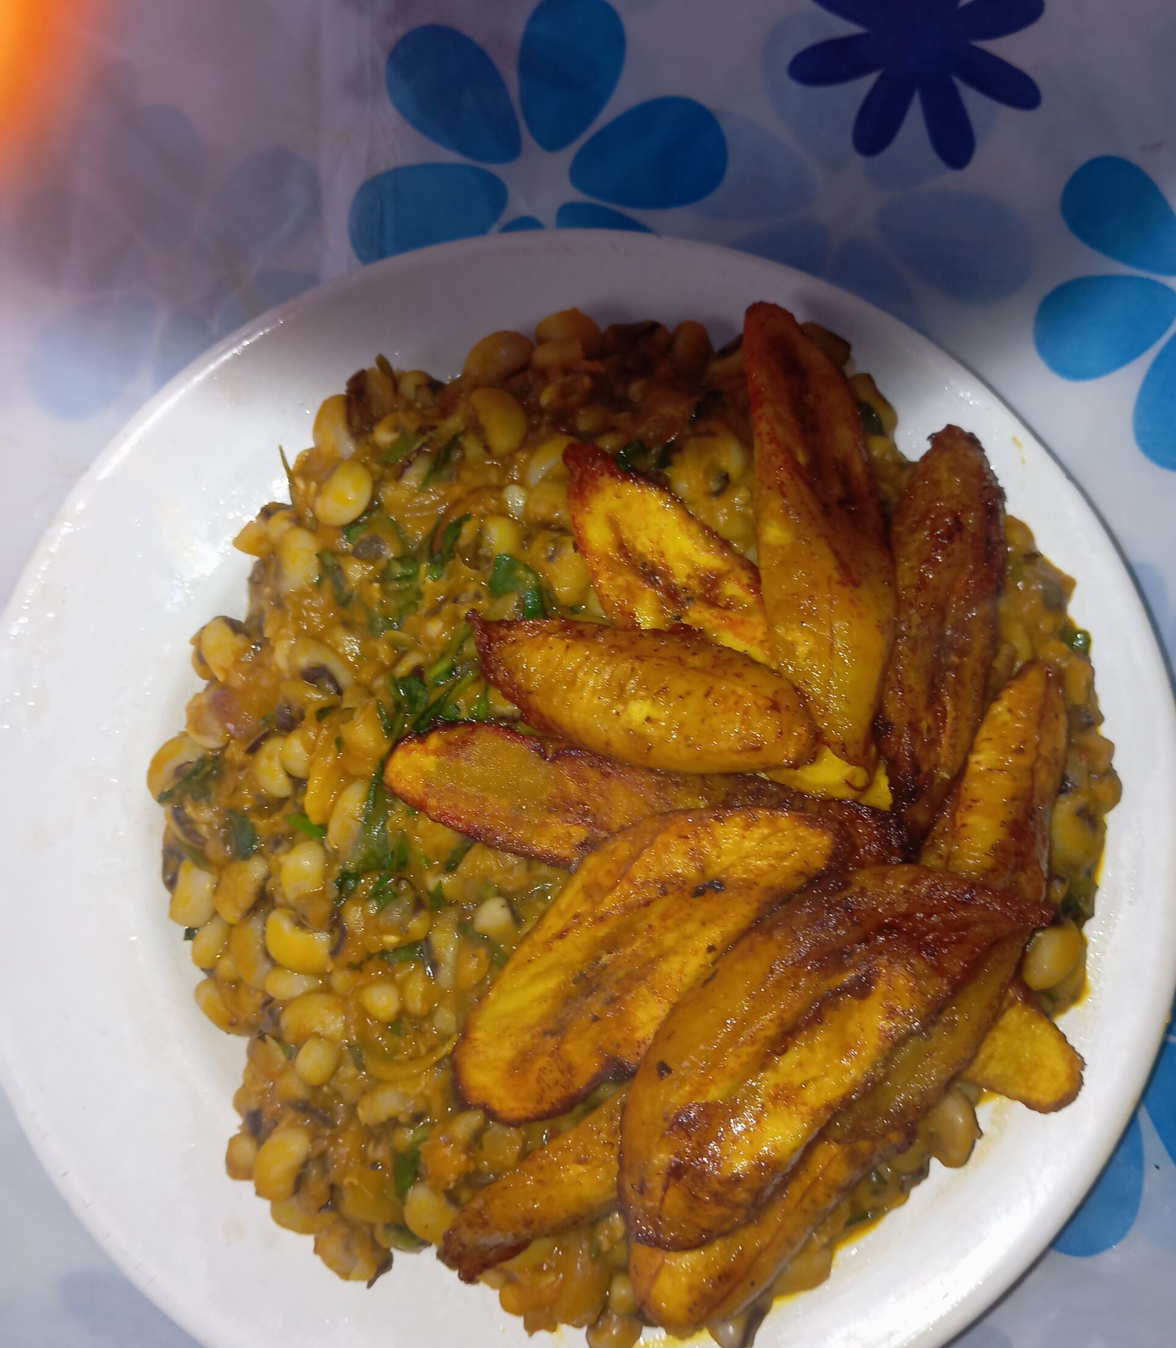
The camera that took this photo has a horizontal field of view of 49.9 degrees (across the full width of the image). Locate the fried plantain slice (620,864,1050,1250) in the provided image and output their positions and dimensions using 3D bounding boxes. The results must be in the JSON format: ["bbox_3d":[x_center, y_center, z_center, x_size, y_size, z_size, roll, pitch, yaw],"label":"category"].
[{"bbox_3d":[0.039,0.065,0.229,0.040,0.014,0.094,44,87,-7],"label":"fried plantain slice"}]

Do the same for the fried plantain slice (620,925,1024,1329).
[{"bbox_3d":[0.046,0.084,0.240,0.101,0.014,0.028,-45,99,-4],"label":"fried plantain slice"}]

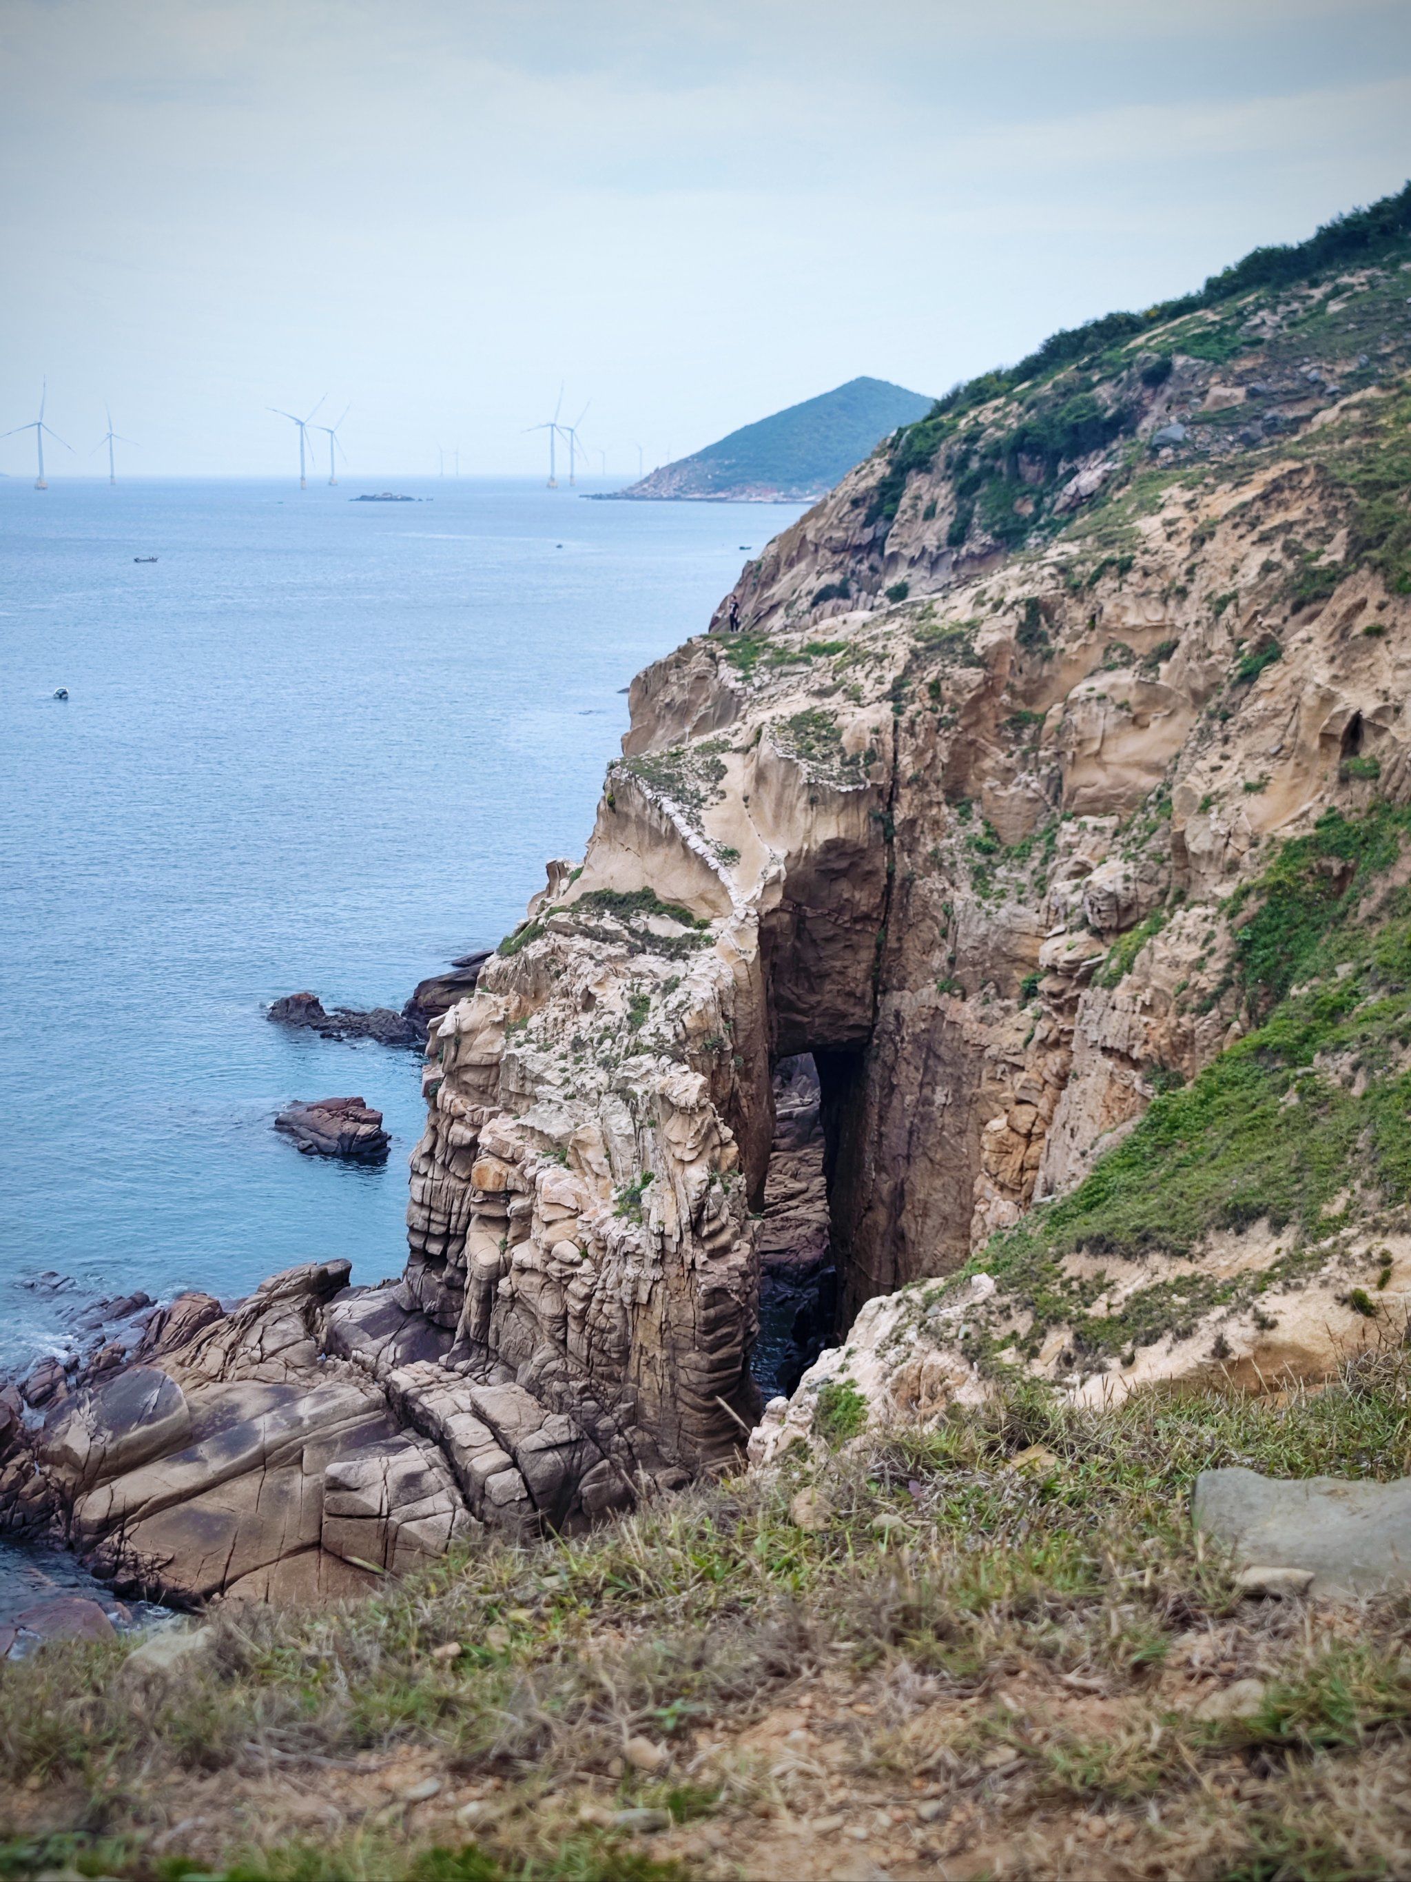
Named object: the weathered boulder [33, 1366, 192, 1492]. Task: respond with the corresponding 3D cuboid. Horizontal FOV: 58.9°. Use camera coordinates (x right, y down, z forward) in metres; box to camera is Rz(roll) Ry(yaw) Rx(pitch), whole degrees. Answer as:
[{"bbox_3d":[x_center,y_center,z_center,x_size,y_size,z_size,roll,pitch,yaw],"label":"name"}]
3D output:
[{"bbox_3d":[-15.200,12.614,32.327,3.400,1.700,2.000,-10,23,-25],"label":"weathered boulder"}]

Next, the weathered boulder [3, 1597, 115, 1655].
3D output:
[{"bbox_3d":[-14.600,15.661,28.609,2.300,0.800,1.400,-1,21,-2],"label":"weathered boulder"}]

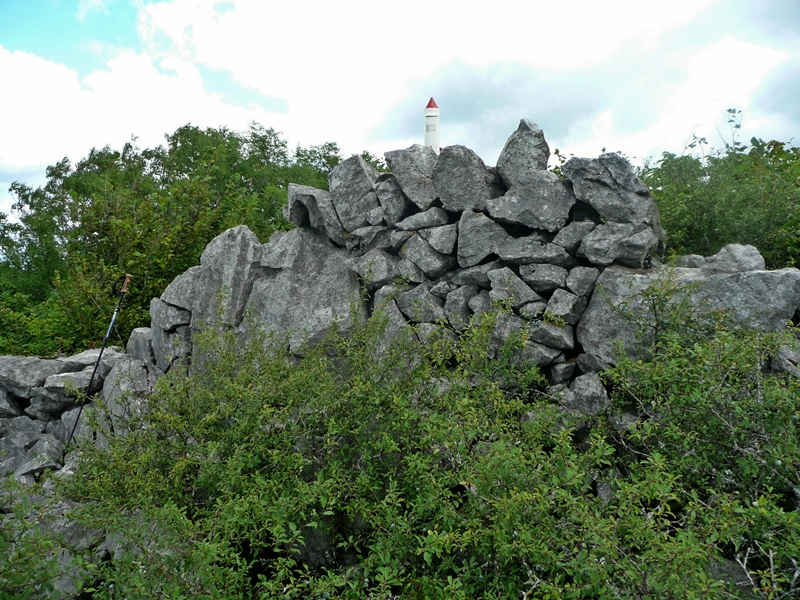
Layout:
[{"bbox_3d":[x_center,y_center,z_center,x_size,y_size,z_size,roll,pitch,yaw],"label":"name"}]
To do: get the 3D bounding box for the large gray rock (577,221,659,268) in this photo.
[{"bbox_3d":[1.513,-0.386,4.500,0.570,0.334,0.420,0,-3,0],"label":"large gray rock"}]

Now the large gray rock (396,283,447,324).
[{"bbox_3d":[0.160,0.019,4.810,0.356,0.285,0.320,0,-2,0],"label":"large gray rock"}]

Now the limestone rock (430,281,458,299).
[{"bbox_3d":[0.296,-0.071,4.400,0.177,0.122,0.140,0,-3,0],"label":"limestone rock"}]

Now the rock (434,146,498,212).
[{"bbox_3d":[0.508,-0.950,5.060,0.485,0.507,0.420,0,-2,0],"label":"rock"}]

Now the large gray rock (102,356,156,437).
[{"bbox_3d":[-1.781,0.642,4.260,0.347,0.528,0.320,0,-2,0],"label":"large gray rock"}]

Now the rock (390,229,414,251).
[{"bbox_3d":[0.018,-0.443,4.740,0.174,0.160,0.180,0,2,0],"label":"rock"}]

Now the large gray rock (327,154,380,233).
[{"bbox_3d":[-0.349,-0.798,4.850,0.368,0.574,0.360,0,2,0],"label":"large gray rock"}]

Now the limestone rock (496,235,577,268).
[{"bbox_3d":[0.997,-0.349,4.760,0.562,0.231,0.320,0,-2,0],"label":"limestone rock"}]

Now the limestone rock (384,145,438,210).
[{"bbox_3d":[0.082,-0.871,4.600,0.384,0.469,0.330,0,-3,0],"label":"limestone rock"}]

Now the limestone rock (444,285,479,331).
[{"bbox_3d":[0.413,0.050,4.350,0.229,0.309,0.210,0,-3,0],"label":"limestone rock"}]

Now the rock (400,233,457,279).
[{"bbox_3d":[0.215,-0.329,4.890,0.405,0.318,0.340,0,-2,0],"label":"rock"}]

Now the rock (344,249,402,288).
[{"bbox_3d":[-0.188,-0.233,4.870,0.396,0.281,0.340,0,-2,0],"label":"rock"}]

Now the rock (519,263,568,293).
[{"bbox_3d":[1.042,-0.163,4.700,0.358,0.215,0.270,0,2,0],"label":"rock"}]

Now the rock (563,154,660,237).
[{"bbox_3d":[1.589,-0.794,4.850,0.721,0.604,0.550,0,2,0],"label":"rock"}]

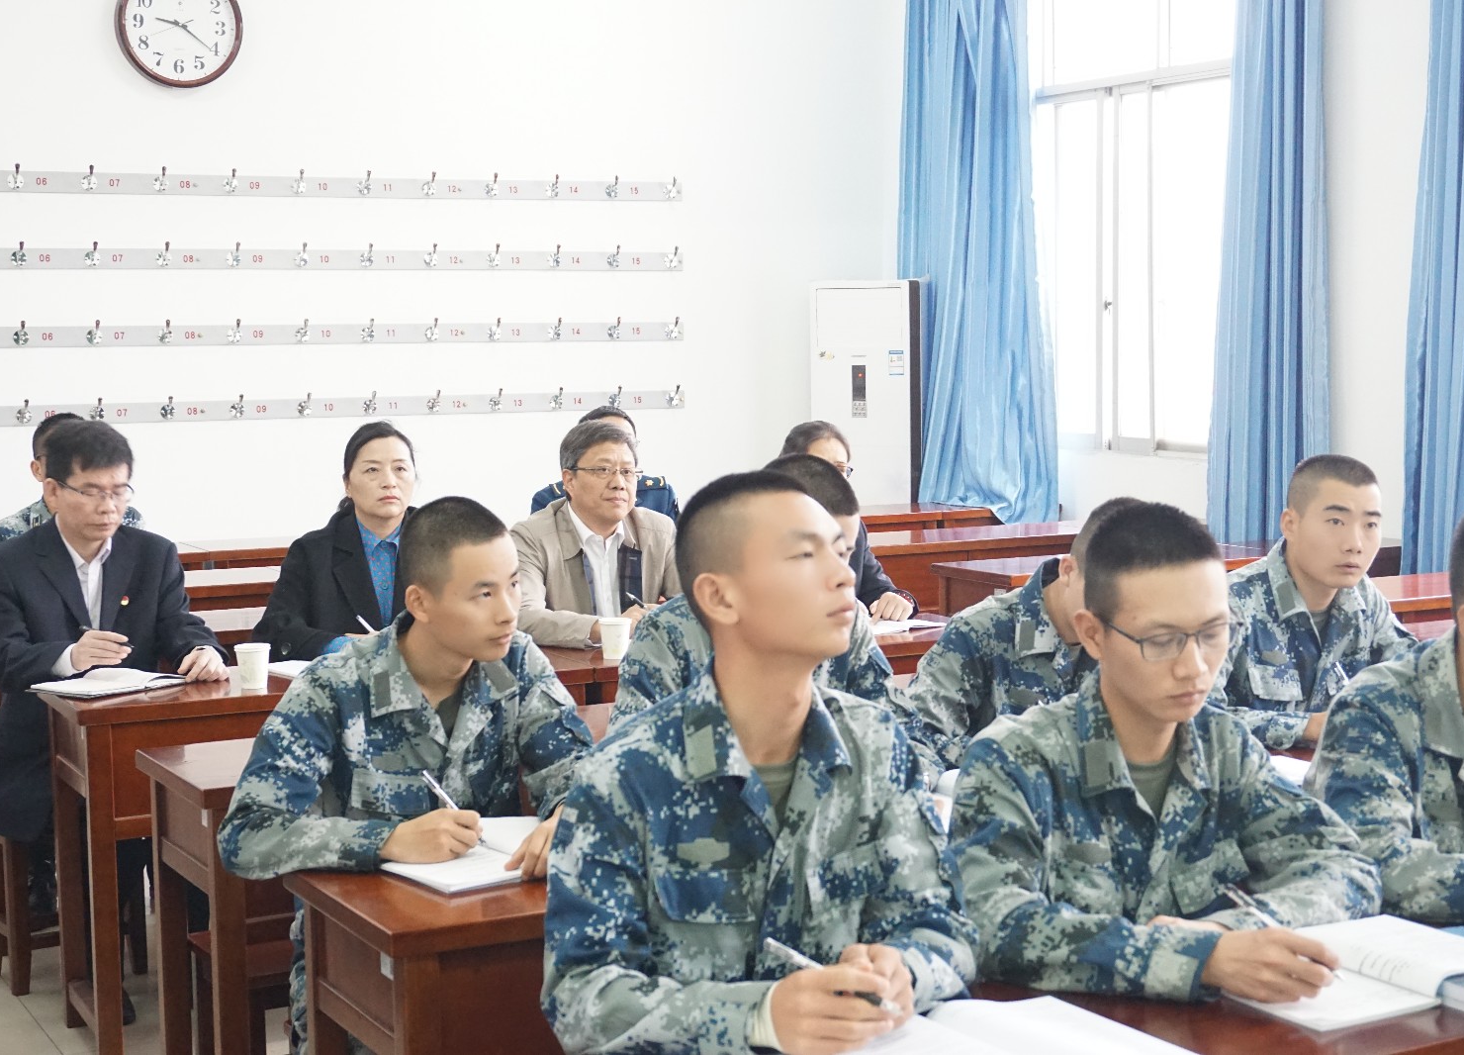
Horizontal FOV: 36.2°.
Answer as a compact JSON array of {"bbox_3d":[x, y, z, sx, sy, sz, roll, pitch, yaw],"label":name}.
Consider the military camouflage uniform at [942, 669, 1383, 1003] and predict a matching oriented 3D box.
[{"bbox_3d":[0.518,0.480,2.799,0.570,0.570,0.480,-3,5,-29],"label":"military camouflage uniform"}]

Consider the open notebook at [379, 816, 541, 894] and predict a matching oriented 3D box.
[{"bbox_3d":[-0.323,0.475,3.311,0.350,0.030,0.245,-4,6,-36],"label":"open notebook"}]

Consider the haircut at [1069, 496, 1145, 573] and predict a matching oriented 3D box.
[{"bbox_3d":[0.661,0.017,3.820,0.165,0.145,0.190,-4,24,-30],"label":"haircut"}]

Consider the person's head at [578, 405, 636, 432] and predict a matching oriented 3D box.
[{"bbox_3d":[-0.360,-0.229,6.400,0.170,0.240,0.200,-3,8,-26],"label":"person's head"}]

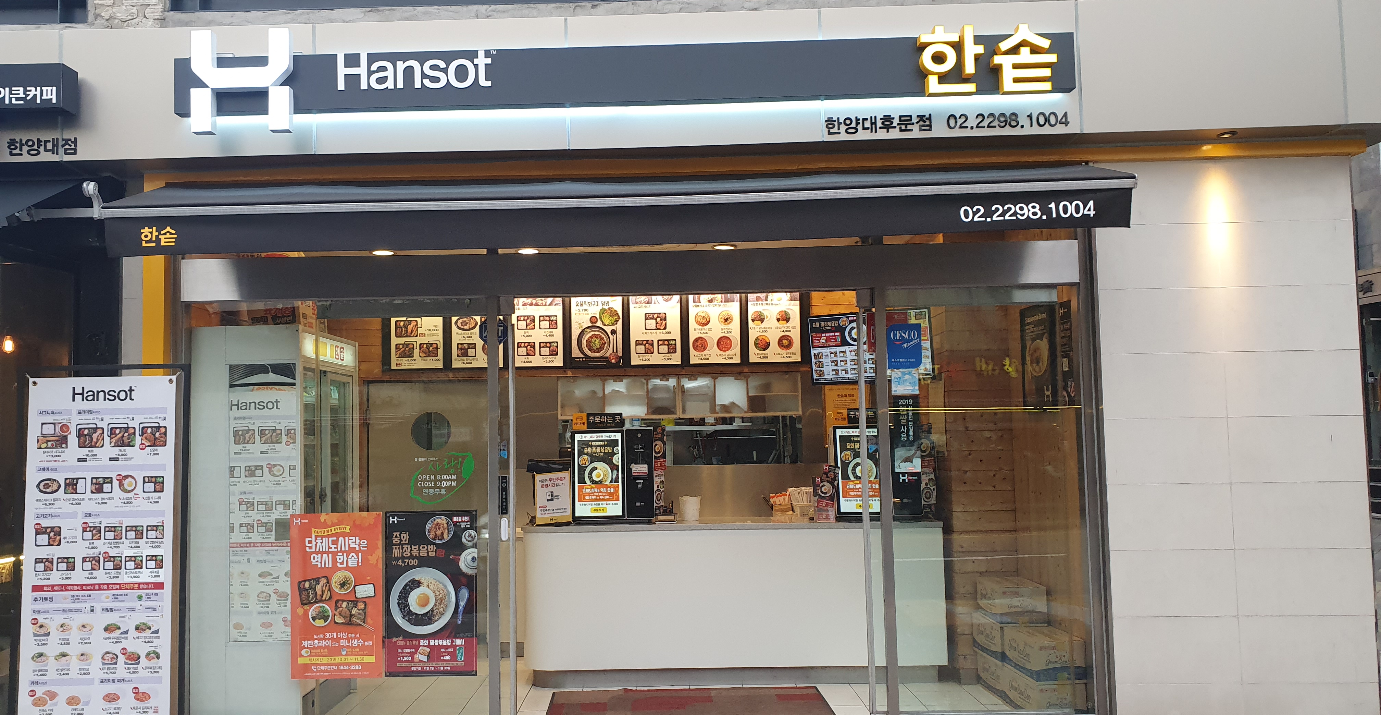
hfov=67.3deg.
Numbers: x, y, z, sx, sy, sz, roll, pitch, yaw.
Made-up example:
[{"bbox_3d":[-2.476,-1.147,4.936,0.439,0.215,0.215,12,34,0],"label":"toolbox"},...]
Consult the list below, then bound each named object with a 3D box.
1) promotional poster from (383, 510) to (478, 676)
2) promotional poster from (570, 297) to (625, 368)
[{"bbox_3d":[-1.217,1.105,4.864,0.432,0.765,0.015,-1,-4,1],"label":"promotional poster"},{"bbox_3d":[-0.646,-0.202,7.139,0.380,0.520,0.040,-1,-4,1],"label":"promotional poster"}]

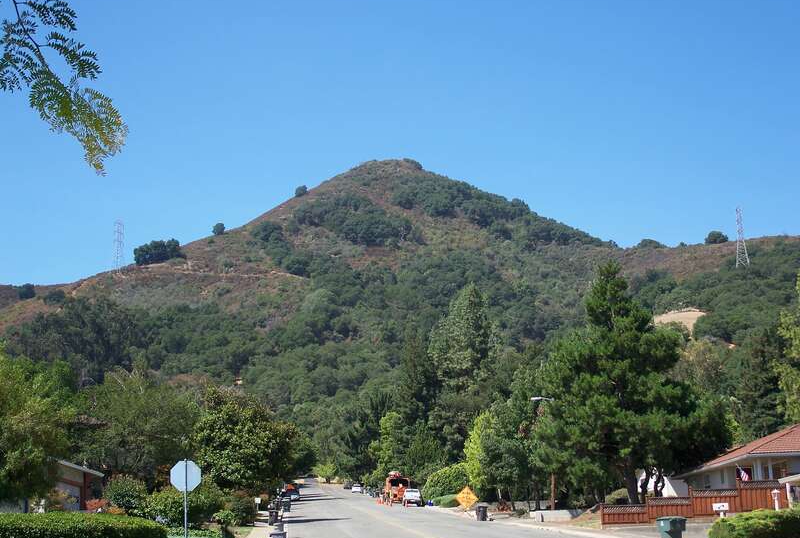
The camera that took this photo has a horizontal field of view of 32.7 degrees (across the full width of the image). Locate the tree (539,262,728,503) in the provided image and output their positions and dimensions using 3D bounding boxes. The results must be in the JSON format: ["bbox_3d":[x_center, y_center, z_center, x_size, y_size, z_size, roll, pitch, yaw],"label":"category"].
[{"bbox_3d":[11.988,5.930,70.000,9.600,12.700,9.200,0,-10,-4],"label":"tree"}]

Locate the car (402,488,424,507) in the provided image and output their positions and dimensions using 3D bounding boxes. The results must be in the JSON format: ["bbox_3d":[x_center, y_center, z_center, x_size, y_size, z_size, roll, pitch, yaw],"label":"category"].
[{"bbox_3d":[1.346,23.127,138.000,1.870,1.760,4.600,0,-10,-4],"label":"car"}]

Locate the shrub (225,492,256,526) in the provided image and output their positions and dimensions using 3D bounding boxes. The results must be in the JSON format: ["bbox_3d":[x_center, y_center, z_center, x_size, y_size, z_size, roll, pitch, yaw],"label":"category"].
[{"bbox_3d":[-10.411,15.633,89.000,2.100,2.200,2.100,0,-10,-4],"label":"shrub"}]

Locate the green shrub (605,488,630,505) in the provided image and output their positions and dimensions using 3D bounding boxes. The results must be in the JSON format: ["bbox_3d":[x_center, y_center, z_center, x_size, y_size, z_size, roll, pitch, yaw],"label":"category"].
[{"bbox_3d":[11.698,12.287,73.000,1.700,1.300,1.600,0,-10,-4],"label":"green shrub"}]

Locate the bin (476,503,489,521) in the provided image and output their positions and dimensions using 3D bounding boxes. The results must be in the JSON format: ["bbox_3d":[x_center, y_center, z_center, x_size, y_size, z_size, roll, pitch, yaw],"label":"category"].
[{"bbox_3d":[4.883,14.376,80.500,0.760,1.060,0.640,0,-10,-3],"label":"bin"}]

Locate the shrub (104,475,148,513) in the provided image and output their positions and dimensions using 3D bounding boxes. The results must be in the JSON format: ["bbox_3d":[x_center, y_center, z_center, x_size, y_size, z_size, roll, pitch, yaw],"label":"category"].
[{"bbox_3d":[-12.035,10.187,60.000,2.000,2.300,2.000,0,-10,-4],"label":"shrub"}]

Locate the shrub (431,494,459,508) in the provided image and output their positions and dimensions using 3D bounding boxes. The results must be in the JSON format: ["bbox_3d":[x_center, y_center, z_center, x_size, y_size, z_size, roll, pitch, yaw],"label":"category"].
[{"bbox_3d":[3.904,19.865,117.000,2.600,1.250,2.400,0,-10,-4],"label":"shrub"}]

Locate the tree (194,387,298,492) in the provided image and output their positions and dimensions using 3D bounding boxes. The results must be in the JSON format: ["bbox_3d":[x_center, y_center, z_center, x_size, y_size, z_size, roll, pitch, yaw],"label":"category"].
[{"bbox_3d":[-10.695,12.855,95.000,7.300,9.300,7.000,0,-10,-4],"label":"tree"}]

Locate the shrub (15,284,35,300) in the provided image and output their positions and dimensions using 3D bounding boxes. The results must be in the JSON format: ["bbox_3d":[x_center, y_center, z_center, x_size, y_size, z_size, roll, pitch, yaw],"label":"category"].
[{"bbox_3d":[-247.855,14.851,900.000,13.000,10.500,13.000,0,-10,0],"label":"shrub"}]

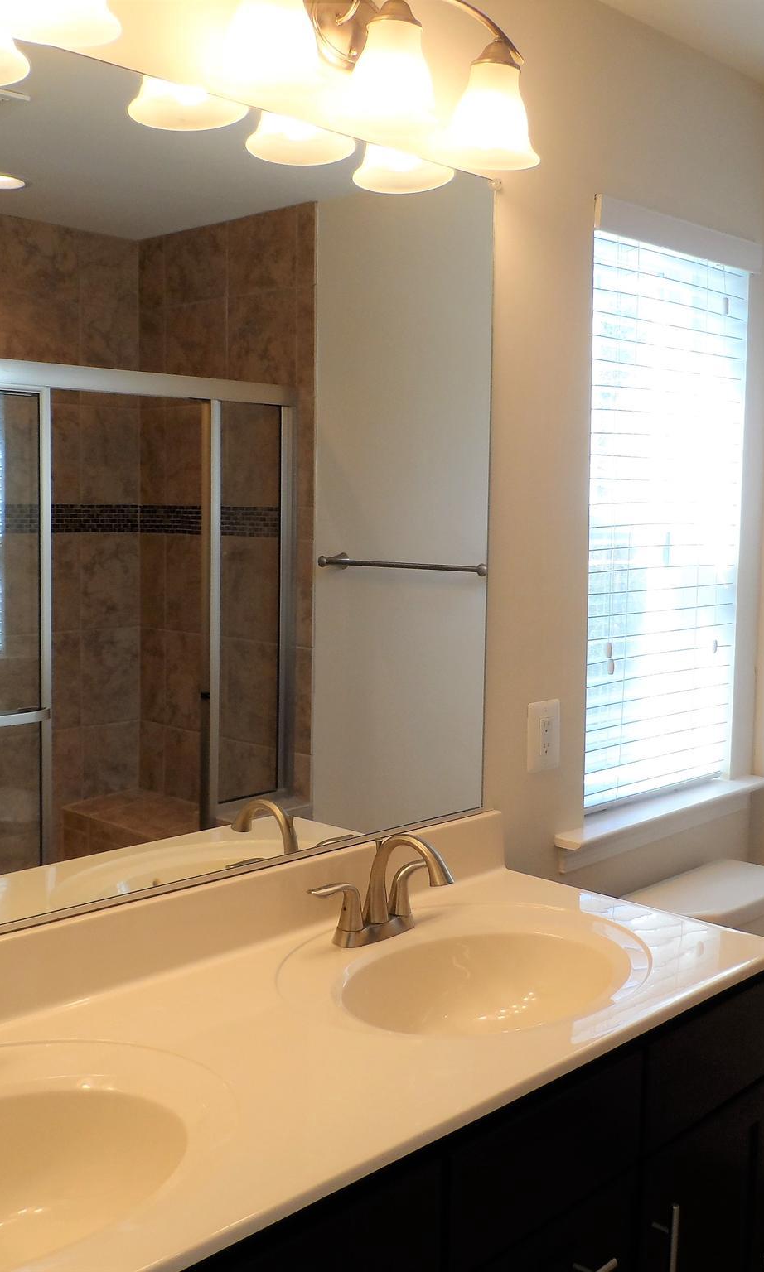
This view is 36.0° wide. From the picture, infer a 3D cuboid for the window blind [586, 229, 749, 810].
[{"bbox_3d":[0.565,-0.229,2.425,0.543,1.135,0.055,-5,7,-44],"label":"window blind"}]

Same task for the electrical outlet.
[{"bbox_3d":[0.299,0.185,2.157,0.081,0.125,0.008,-5,7,-44],"label":"electrical outlet"}]

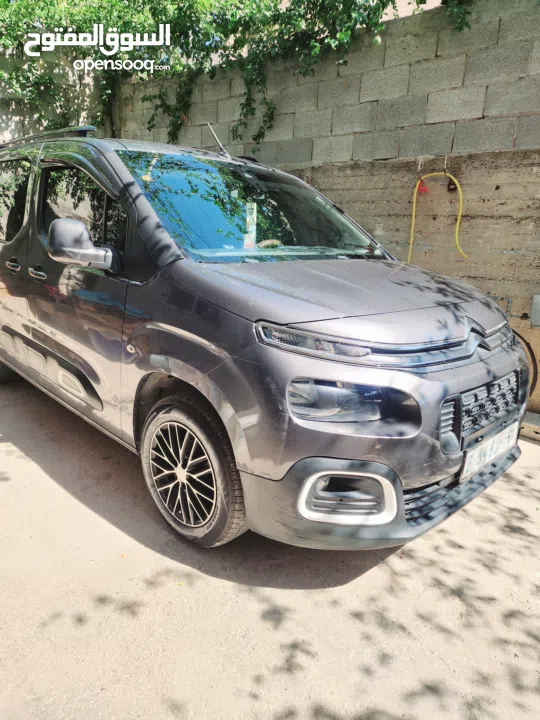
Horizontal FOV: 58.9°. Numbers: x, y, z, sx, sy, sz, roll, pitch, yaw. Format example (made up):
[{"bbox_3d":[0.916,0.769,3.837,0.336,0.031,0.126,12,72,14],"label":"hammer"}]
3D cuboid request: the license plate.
[{"bbox_3d":[0.896,0.356,1.917,0.520,0.110,0.015,-10,16,-43],"label":"license plate"}]

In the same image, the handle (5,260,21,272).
[{"bbox_3d":[-1.647,-0.603,3.067,0.050,0.048,0.200,-10,19,-43],"label":"handle"}]

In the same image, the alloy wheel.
[{"bbox_3d":[-0.314,0.469,2.066,0.450,0.450,0.180,16,19,41],"label":"alloy wheel"}]

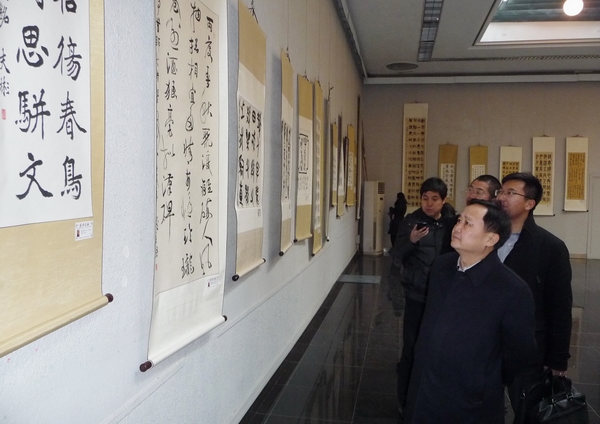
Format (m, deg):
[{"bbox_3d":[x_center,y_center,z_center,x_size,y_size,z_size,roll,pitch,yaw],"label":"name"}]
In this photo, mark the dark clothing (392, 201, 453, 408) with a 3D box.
[{"bbox_3d":[0.916,0.672,3.680,0.550,1.400,0.380,2,3,30],"label":"dark clothing"}]

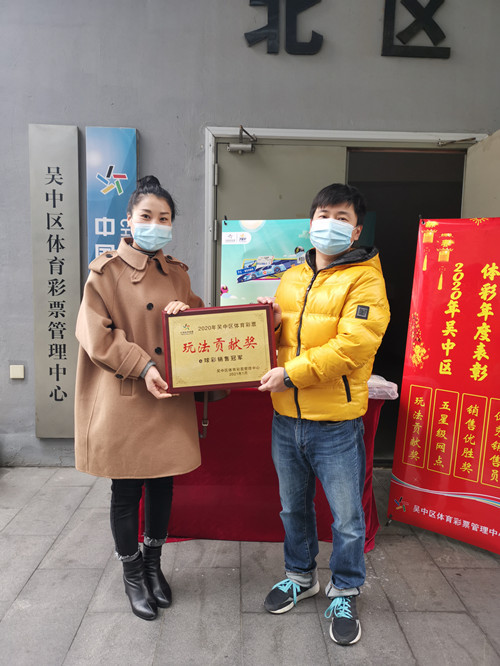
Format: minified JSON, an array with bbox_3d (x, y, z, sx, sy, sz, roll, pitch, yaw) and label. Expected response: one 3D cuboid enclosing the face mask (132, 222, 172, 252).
[{"bbox_3d":[-0.352,-0.344,1.870,0.145,0.110,0.090,-6,9,-24],"label":"face mask"}]

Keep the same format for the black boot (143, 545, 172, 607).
[{"bbox_3d":[-0.391,1.001,2.185,0.085,0.200,0.240,-3,8,-30],"label":"black boot"}]

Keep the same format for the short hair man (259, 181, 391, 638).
[{"bbox_3d":[0.291,0.292,1.996,0.490,1.680,0.450,5,8,26],"label":"short hair man"}]

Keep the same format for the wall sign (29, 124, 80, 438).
[{"bbox_3d":[-1.253,-0.299,3.388,0.302,2.019,0.045,1,7,-1],"label":"wall sign"}]

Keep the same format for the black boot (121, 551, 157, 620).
[{"bbox_3d":[-0.446,1.009,2.110,0.085,0.200,0.240,-3,8,-31],"label":"black boot"}]

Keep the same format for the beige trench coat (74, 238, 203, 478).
[{"bbox_3d":[-0.435,0.095,2.006,0.500,0.910,0.380,-2,8,-27],"label":"beige trench coat"}]

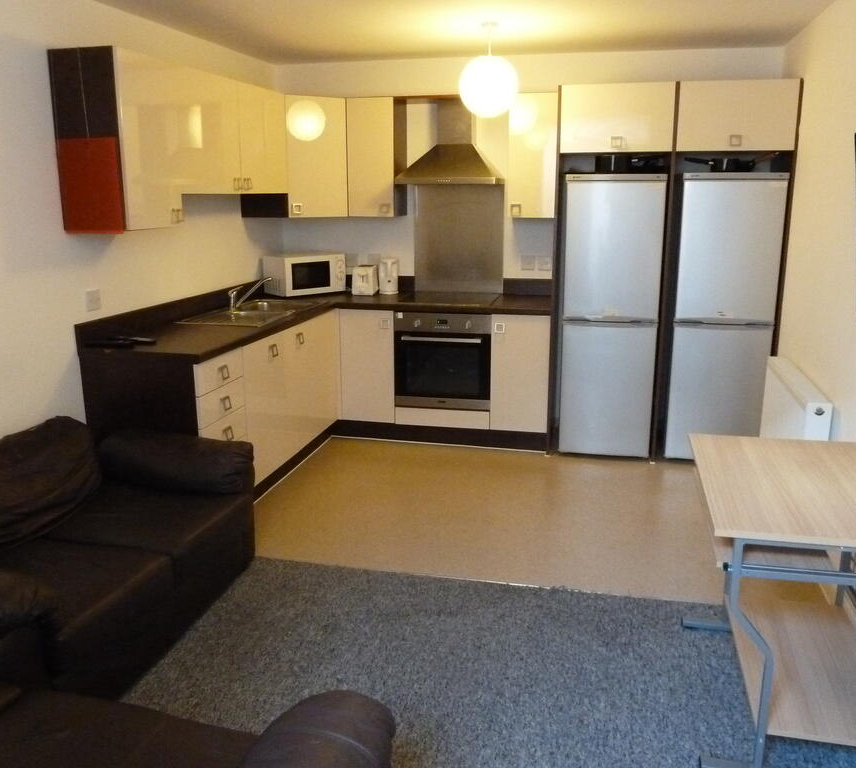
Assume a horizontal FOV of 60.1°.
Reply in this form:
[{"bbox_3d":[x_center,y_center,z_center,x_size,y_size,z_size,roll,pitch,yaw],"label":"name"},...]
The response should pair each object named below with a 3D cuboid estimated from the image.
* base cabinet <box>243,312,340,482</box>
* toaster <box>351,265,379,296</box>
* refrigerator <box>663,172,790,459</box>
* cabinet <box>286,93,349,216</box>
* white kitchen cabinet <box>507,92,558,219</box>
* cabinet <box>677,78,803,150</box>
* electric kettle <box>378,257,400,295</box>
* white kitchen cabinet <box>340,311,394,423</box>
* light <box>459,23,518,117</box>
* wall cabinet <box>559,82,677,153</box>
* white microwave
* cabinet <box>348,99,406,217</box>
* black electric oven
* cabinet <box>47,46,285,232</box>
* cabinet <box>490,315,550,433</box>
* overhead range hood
[{"bbox_3d":[-0.998,0.010,4.145,0.600,0.710,1.223,3,14,14],"label":"base cabinet"},{"bbox_3d":[-0.415,-0.702,4.979,0.145,0.183,0.255,1,14,3],"label":"toaster"},{"bbox_3d":[1.693,-0.393,4.327,0.540,1.631,0.575,3,14,14],"label":"refrigerator"},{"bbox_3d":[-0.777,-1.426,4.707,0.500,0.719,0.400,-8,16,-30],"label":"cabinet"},{"bbox_3d":[0.659,-1.383,4.519,0.300,0.719,0.315,3,14,14],"label":"white kitchen cabinet"},{"bbox_3d":[1.655,-1.436,4.053,0.601,0.355,0.600,3,14,14],"label":"cabinet"},{"bbox_3d":[-0.262,-0.726,5.002,0.140,0.230,0.195,-1,14,-3],"label":"electric kettle"},{"bbox_3d":[-0.311,-0.172,4.905,0.357,0.715,0.570,3,14,13],"label":"white kitchen cabinet"},{"bbox_3d":[0.314,-1.610,3.807,0.300,0.472,0.300,3,14,14],"label":"light"},{"bbox_3d":[1.075,-1.482,4.200,0.600,0.355,0.600,3,14,14],"label":"wall cabinet"},{"bbox_3d":[-0.823,-0.737,4.943,0.448,0.251,0.318,-11,18,-38],"label":"white microwave"},{"bbox_3d":[-0.320,-1.441,4.762,0.300,0.715,0.327,3,14,13],"label":"cabinet"},{"bbox_3d":[0.147,-0.192,4.759,0.597,0.597,0.570,3,14,13],"label":"black electric oven"},{"bbox_3d":[-1.187,-1.171,3.721,0.319,0.724,1.594,3,14,14],"label":"cabinet"},{"bbox_3d":[0.617,-0.124,4.670,0.344,0.710,0.600,3,14,14],"label":"cabinet"},{"bbox_3d":[0.154,-1.487,4.520,0.600,0.533,0.500,3,14,14],"label":"overhead range hood"}]

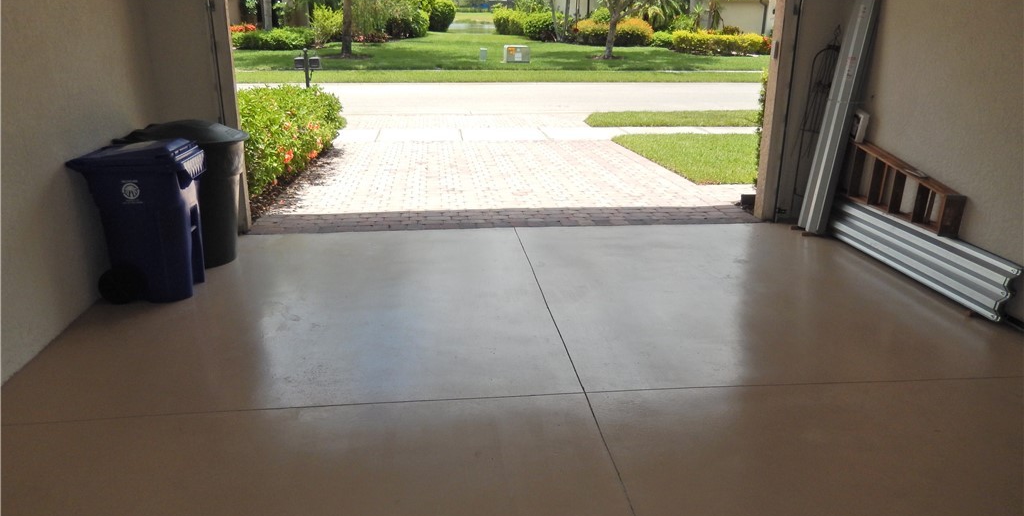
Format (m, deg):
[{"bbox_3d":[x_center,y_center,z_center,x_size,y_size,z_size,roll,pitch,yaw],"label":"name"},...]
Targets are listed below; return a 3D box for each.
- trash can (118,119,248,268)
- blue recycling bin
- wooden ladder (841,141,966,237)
[{"bbox_3d":[-2.549,-0.519,5.893,0.780,1.070,0.620,-1,19,-4],"label":"trash can"},{"bbox_3d":[-2.545,-0.270,5.181,0.730,1.040,0.620,0,19,-1],"label":"blue recycling bin"},{"bbox_3d":[3.162,-0.649,6.185,0.200,0.500,1.600,-2,23,-6],"label":"wooden ladder"}]

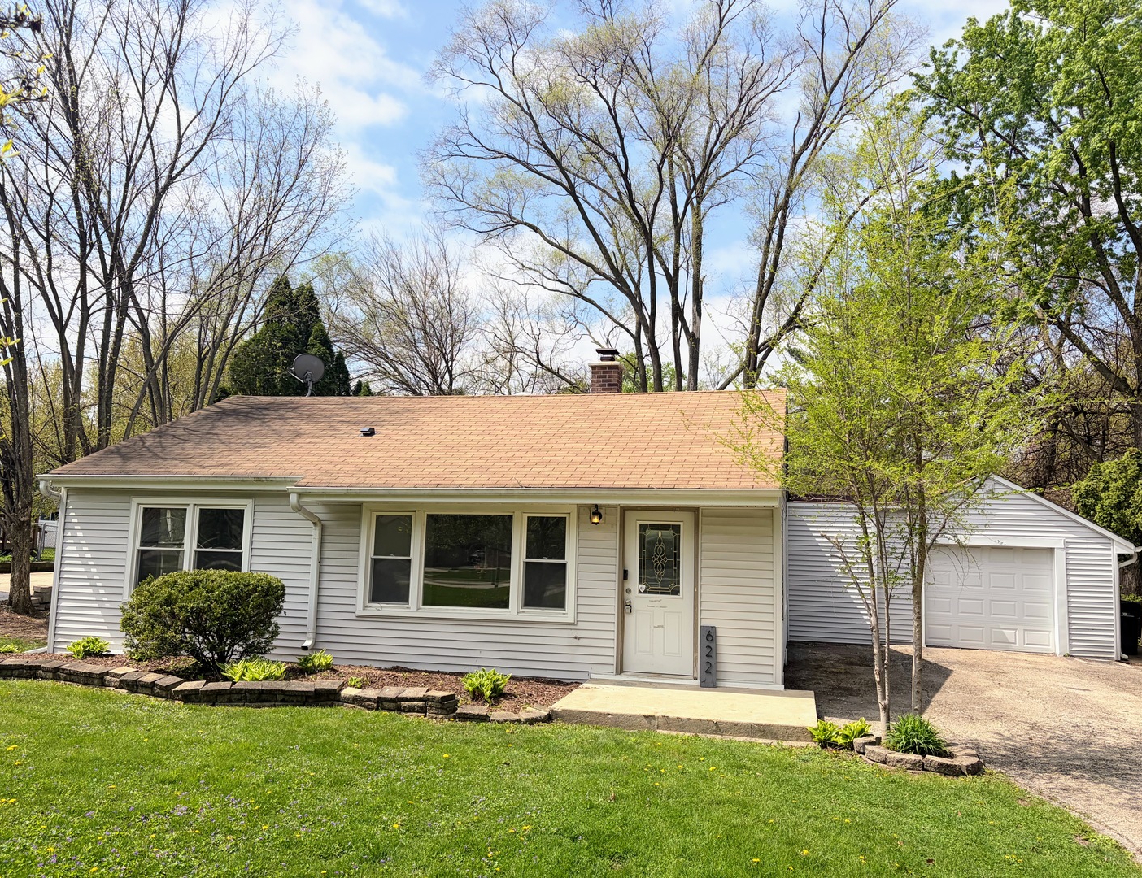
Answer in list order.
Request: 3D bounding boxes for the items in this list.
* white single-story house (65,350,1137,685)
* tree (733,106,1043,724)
[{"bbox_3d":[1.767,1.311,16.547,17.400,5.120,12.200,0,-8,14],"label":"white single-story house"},{"bbox_3d":[3.010,-0.294,8.558,2.840,6.300,2.600,0,-7,13],"label":"tree"}]

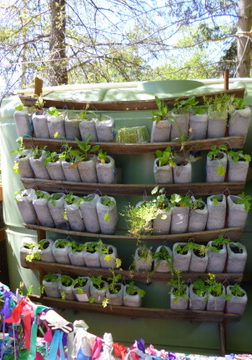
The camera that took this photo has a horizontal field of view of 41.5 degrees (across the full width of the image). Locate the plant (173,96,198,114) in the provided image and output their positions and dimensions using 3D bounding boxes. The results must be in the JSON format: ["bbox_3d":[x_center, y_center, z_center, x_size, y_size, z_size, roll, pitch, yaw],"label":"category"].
[{"bbox_3d":[0.327,-0.409,1.838,0.134,0.087,0.125,1,9,9],"label":"plant"}]

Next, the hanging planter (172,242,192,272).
[{"bbox_3d":[0.312,0.434,1.851,0.098,0.143,0.095,1,9,8],"label":"hanging planter"}]

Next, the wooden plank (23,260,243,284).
[{"bbox_3d":[0.028,0.530,1.923,1.200,0.075,0.090,0,8,7],"label":"wooden plank"}]

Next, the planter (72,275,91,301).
[{"bbox_3d":[-0.250,0.620,1.875,0.082,0.136,0.082,0,4,11],"label":"planter"}]

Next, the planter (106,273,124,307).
[{"bbox_3d":[-0.059,0.647,1.921,0.096,0.129,0.095,1,8,11],"label":"planter"}]

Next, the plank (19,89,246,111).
[{"bbox_3d":[-0.003,-0.442,1.861,1.280,0.100,0.050,1,7,10],"label":"plank"}]

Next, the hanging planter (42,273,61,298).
[{"bbox_3d":[-0.449,0.645,2.013,0.090,0.145,0.100,1,8,9],"label":"hanging planter"}]

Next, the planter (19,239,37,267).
[{"bbox_3d":[-0.594,0.436,2.011,0.088,0.150,0.100,1,8,9],"label":"planter"}]

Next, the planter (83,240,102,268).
[{"bbox_3d":[-0.185,0.417,1.849,0.086,0.144,0.086,0,4,11],"label":"planter"}]

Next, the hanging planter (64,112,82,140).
[{"bbox_3d":[-0.347,-0.353,2.209,0.102,0.179,0.100,2,7,12],"label":"hanging planter"}]

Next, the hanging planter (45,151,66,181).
[{"bbox_3d":[-0.422,-0.075,2.031,0.100,0.175,0.100,-4,6,11],"label":"hanging planter"}]

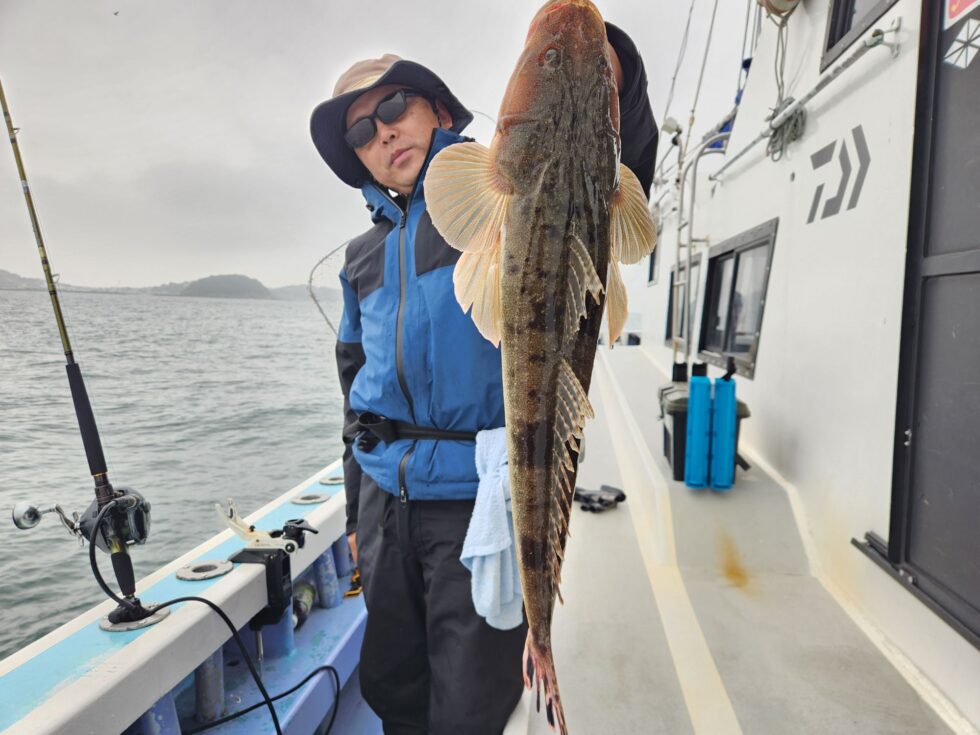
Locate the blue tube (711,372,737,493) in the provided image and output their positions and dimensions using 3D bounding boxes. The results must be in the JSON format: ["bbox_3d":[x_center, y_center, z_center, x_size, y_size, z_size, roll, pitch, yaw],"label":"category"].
[{"bbox_3d":[0.809,0.233,2.269,0.072,0.379,0.069,0,5,8],"label":"blue tube"}]

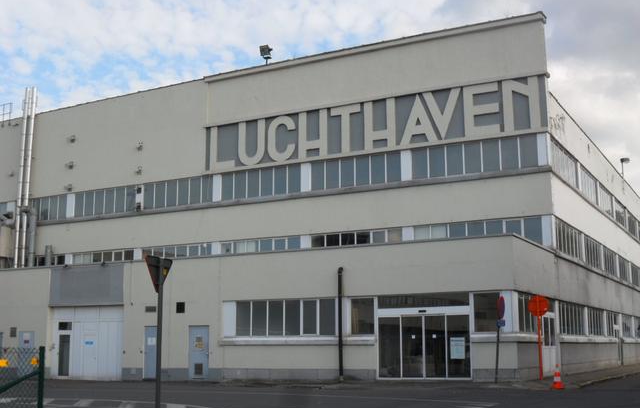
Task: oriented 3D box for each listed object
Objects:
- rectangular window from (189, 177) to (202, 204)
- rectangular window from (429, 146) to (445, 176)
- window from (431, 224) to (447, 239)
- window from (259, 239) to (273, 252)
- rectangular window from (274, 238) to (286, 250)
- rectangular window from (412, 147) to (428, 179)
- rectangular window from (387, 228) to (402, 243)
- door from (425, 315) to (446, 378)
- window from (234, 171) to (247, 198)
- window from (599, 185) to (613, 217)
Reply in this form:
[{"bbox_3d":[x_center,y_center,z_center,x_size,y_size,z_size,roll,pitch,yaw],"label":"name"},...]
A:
[{"bbox_3d":[-6.693,-0.707,43.936,0.825,1.540,0.150,-6,-11,27],"label":"rectangular window"},{"bbox_3d":[5.338,-1.869,36.850,0.811,1.407,0.100,-6,-11,28],"label":"rectangular window"},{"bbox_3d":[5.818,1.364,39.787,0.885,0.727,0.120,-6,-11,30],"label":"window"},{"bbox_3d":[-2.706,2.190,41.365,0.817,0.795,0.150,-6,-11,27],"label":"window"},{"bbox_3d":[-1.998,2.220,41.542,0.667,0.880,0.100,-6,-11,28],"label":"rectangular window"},{"bbox_3d":[4.597,-1.832,37.234,0.802,1.415,0.100,-6,-11,28],"label":"rectangular window"},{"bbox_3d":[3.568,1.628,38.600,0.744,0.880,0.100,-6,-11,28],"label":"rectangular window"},{"bbox_3d":[4.087,5.026,28.619,0.835,2.174,0.100,-6,-11,28],"label":"door"},{"bbox_3d":[-4.182,-0.967,43.288,0.714,1.438,0.100,-6,-11,28],"label":"window"},{"bbox_3d":[16.485,-0.173,46.808,0.120,1.500,4.600,-6,-11,28],"label":"window"}]

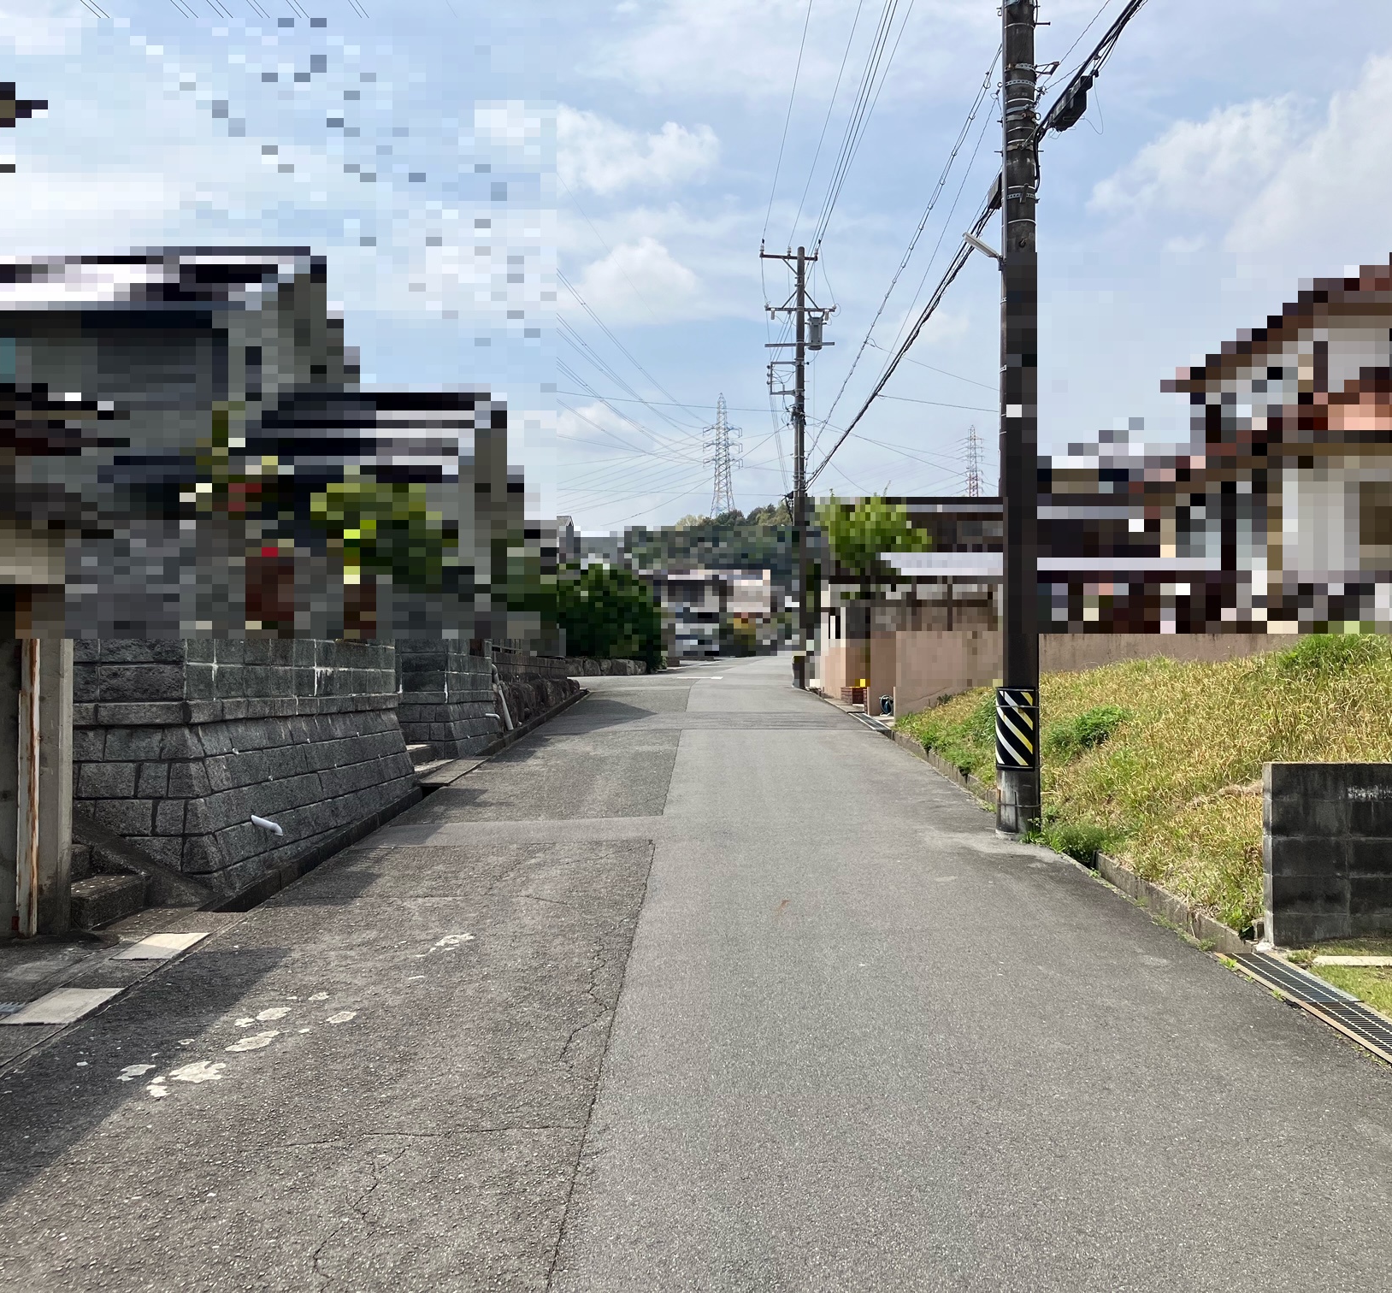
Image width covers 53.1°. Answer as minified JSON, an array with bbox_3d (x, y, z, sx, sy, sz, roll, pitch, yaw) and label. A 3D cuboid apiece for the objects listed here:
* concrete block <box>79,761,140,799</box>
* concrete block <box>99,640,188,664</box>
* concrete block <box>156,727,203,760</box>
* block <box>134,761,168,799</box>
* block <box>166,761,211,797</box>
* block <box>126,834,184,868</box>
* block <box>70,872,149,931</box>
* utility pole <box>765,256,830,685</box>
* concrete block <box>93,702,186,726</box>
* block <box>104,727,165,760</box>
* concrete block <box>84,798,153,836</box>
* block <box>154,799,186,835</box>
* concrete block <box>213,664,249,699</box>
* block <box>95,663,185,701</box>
[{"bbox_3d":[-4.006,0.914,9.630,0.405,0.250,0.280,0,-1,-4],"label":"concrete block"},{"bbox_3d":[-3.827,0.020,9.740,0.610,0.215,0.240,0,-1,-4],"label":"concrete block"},{"bbox_3d":[-3.299,0.635,8.940,0.195,0.193,0.250,0,-9,-5],"label":"concrete block"},{"bbox_3d":[-3.422,0.861,8.874,0.185,0.220,0.250,0,-9,-5],"label":"block"},{"bbox_3d":[-3.238,0.856,8.890,0.169,0.217,0.250,0,-9,-5],"label":"block"},{"bbox_3d":[-3.360,1.308,8.768,0.337,0.219,0.250,0,-9,-5],"label":"block"},{"bbox_3d":[-3.720,1.575,8.620,0.340,0.190,0.820,0,-1,0],"label":"block"},{"bbox_3d":[2.650,-4.676,36.400,1.800,11.600,0.600,0,-1,0],"label":"utility pole"},{"bbox_3d":[-3.514,0.432,8.921,0.537,0.144,0.250,0,-2,-5],"label":"concrete block"},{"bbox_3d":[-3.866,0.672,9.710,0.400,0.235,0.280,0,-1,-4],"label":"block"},{"bbox_3d":[-3.895,1.160,9.550,0.430,0.250,0.280,0,-1,-4],"label":"concrete block"},{"bbox_3d":[-3.293,1.089,8.828,0.172,0.214,0.250,0,-9,-5],"label":"block"},{"bbox_3d":[-3.329,0.246,9.717,0.180,0.225,0.595,0,-2,1],"label":"concrete block"},{"bbox_3d":[-3.828,0.249,9.730,0.610,0.265,0.240,0,-1,-4],"label":"block"}]

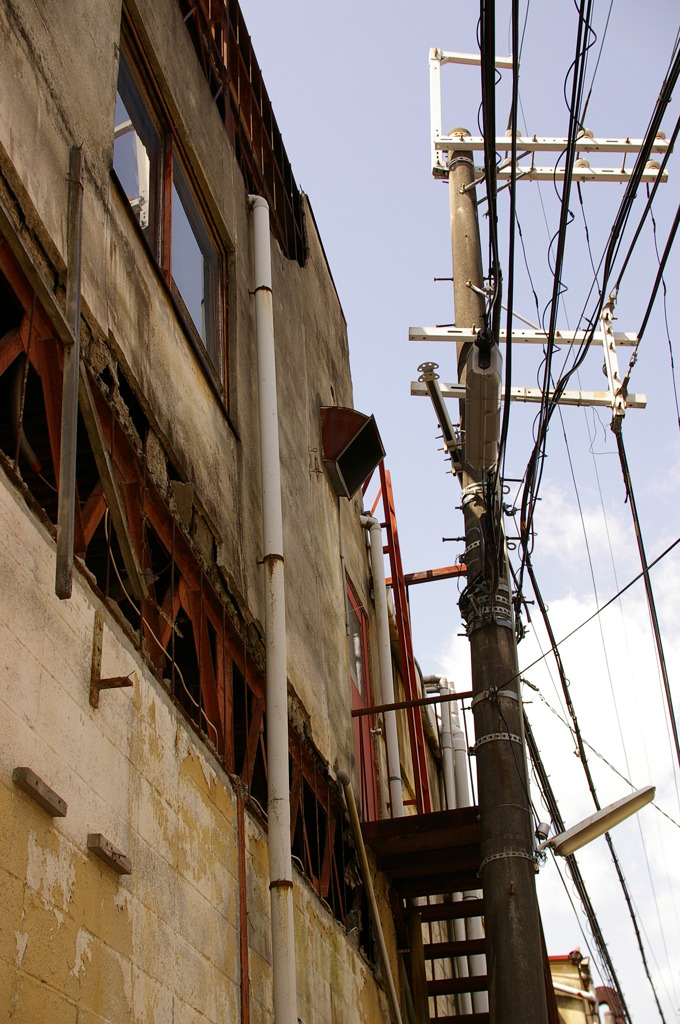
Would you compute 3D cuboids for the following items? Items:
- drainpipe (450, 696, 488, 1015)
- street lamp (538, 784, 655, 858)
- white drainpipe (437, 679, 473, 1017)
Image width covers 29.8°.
[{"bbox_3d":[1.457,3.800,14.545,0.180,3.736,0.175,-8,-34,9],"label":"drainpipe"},{"bbox_3d":[1.334,1.615,6.650,0.690,0.090,0.150,-33,-40,8],"label":"street lamp"},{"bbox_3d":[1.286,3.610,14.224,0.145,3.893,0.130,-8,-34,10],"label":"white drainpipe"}]

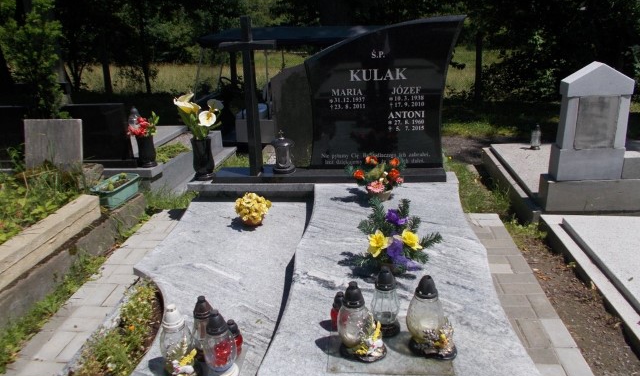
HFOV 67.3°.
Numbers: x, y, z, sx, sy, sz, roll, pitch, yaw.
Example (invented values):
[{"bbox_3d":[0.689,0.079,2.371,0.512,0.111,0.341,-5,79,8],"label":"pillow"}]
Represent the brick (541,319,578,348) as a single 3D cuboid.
[{"bbox_3d":[1.073,0.686,2.189,0.098,0.060,0.198,0,22,6],"label":"brick"}]

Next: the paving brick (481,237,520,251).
[{"bbox_3d":[1.104,0.374,2.985,0.200,0.065,0.100,0,22,6],"label":"paving brick"}]

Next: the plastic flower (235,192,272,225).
[{"bbox_3d":[-0.406,0.128,2.912,0.225,0.200,0.220,0,22,6],"label":"plastic flower"}]

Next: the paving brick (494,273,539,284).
[{"bbox_3d":[1.068,0.523,2.616,0.200,0.065,0.100,0,22,6],"label":"paving brick"}]

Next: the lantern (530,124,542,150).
[{"bbox_3d":[1.936,-0.454,4.268,0.098,0.225,0.098,0,22,6],"label":"lantern"}]

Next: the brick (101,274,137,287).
[{"bbox_3d":[-1.106,0.542,2.707,0.195,0.060,0.100,0,22,6],"label":"brick"}]

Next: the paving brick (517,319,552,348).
[{"bbox_3d":[0.984,0.694,2.213,0.100,0.060,0.200,0,22,6],"label":"paving brick"}]

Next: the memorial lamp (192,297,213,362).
[{"bbox_3d":[-0.442,0.544,1.874,0.105,0.287,0.105,-1,22,5],"label":"memorial lamp"}]

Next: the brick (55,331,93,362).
[{"bbox_3d":[-1.094,0.746,2.184,0.100,0.065,0.200,0,22,6],"label":"brick"}]

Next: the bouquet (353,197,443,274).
[{"bbox_3d":[0.357,0.229,2.263,0.420,0.340,0.360,0,22,6],"label":"bouquet"}]

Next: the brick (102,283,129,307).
[{"bbox_3d":[-1.080,0.601,2.588,0.098,0.060,0.198,-1,22,5],"label":"brick"}]

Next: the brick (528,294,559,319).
[{"bbox_3d":[1.095,0.616,2.380,0.100,0.065,0.200,0,22,6],"label":"brick"}]

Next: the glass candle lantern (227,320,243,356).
[{"bbox_3d":[-0.340,0.585,1.904,0.062,0.165,0.062,0,22,6],"label":"glass candle lantern"}]

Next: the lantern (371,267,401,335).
[{"bbox_3d":[0.256,0.418,1.807,0.110,0.280,0.110,0,22,6],"label":"lantern"}]

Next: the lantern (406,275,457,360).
[{"bbox_3d":[0.423,0.459,1.777,0.155,0.315,0.180,-22,29,-40],"label":"lantern"}]

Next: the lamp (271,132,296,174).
[{"bbox_3d":[-0.259,-0.264,3.386,0.166,0.290,0.166,0,22,6],"label":"lamp"}]

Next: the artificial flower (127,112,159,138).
[{"bbox_3d":[-1.478,-0.520,4.002,0.260,0.230,0.230,-1,22,5],"label":"artificial flower"}]

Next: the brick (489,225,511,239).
[{"bbox_3d":[1.168,0.319,3.119,0.100,0.065,0.200,0,22,6],"label":"brick"}]

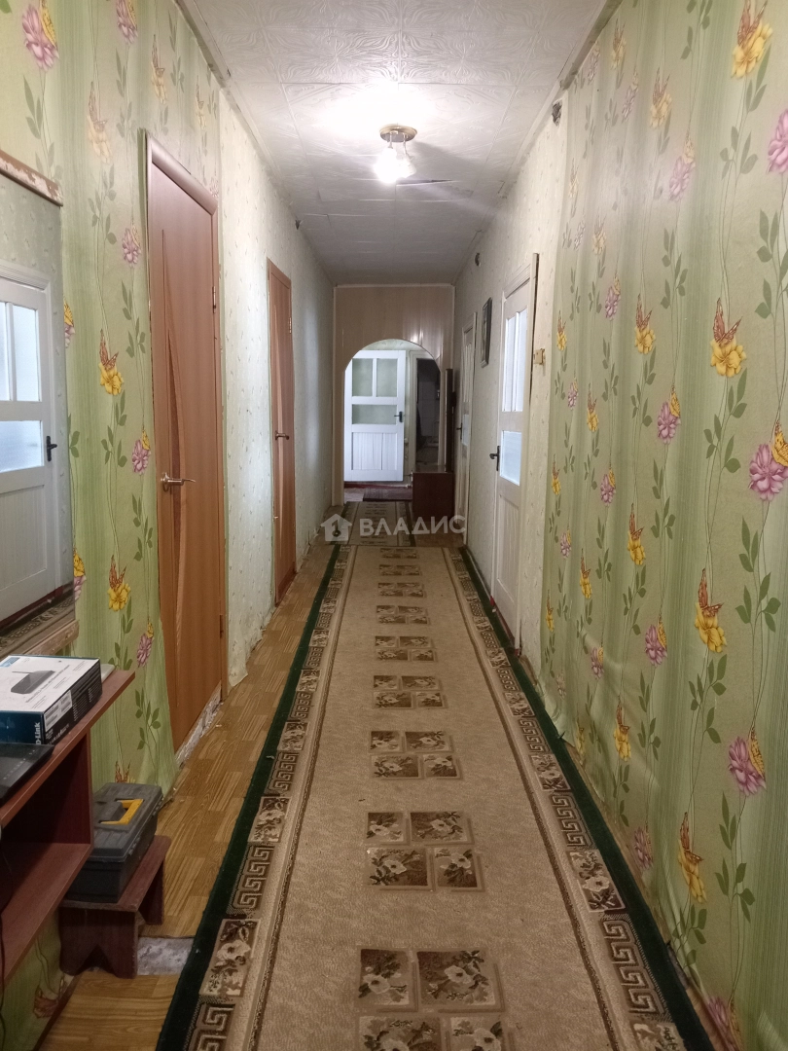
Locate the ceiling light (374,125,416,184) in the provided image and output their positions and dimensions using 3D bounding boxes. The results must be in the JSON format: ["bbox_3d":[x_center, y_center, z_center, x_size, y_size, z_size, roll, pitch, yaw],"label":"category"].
[{"bbox_3d":[0.013,-1.836,3.774,0.210,0.230,0.210,1,10,0],"label":"ceiling light"}]

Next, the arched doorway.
[{"bbox_3d":[-0.021,-1.238,9.318,1.180,2.010,0.160,1,10,0],"label":"arched doorway"}]

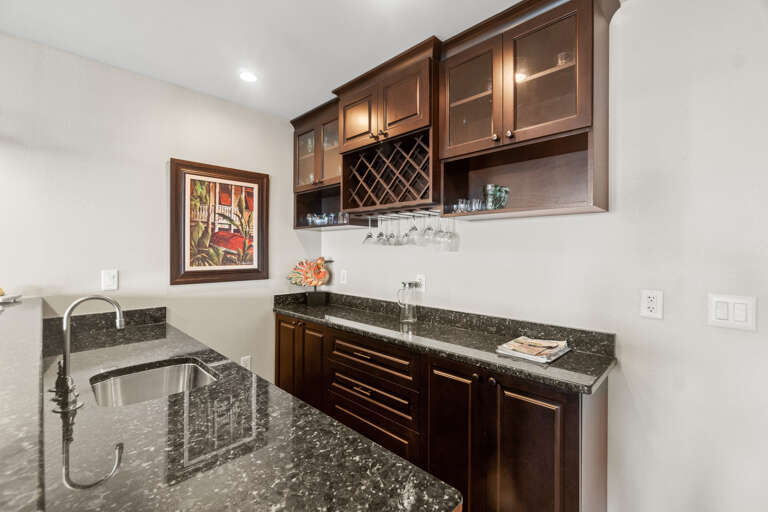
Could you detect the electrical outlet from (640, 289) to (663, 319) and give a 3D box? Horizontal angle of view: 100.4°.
[{"bbox_3d":[1.071,0.193,1.279,0.070,0.115,0.010,1,1,43],"label":"electrical outlet"}]

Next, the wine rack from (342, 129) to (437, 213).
[{"bbox_3d":[0.123,-0.441,1.899,0.675,0.355,0.400,1,1,43],"label":"wine rack"}]

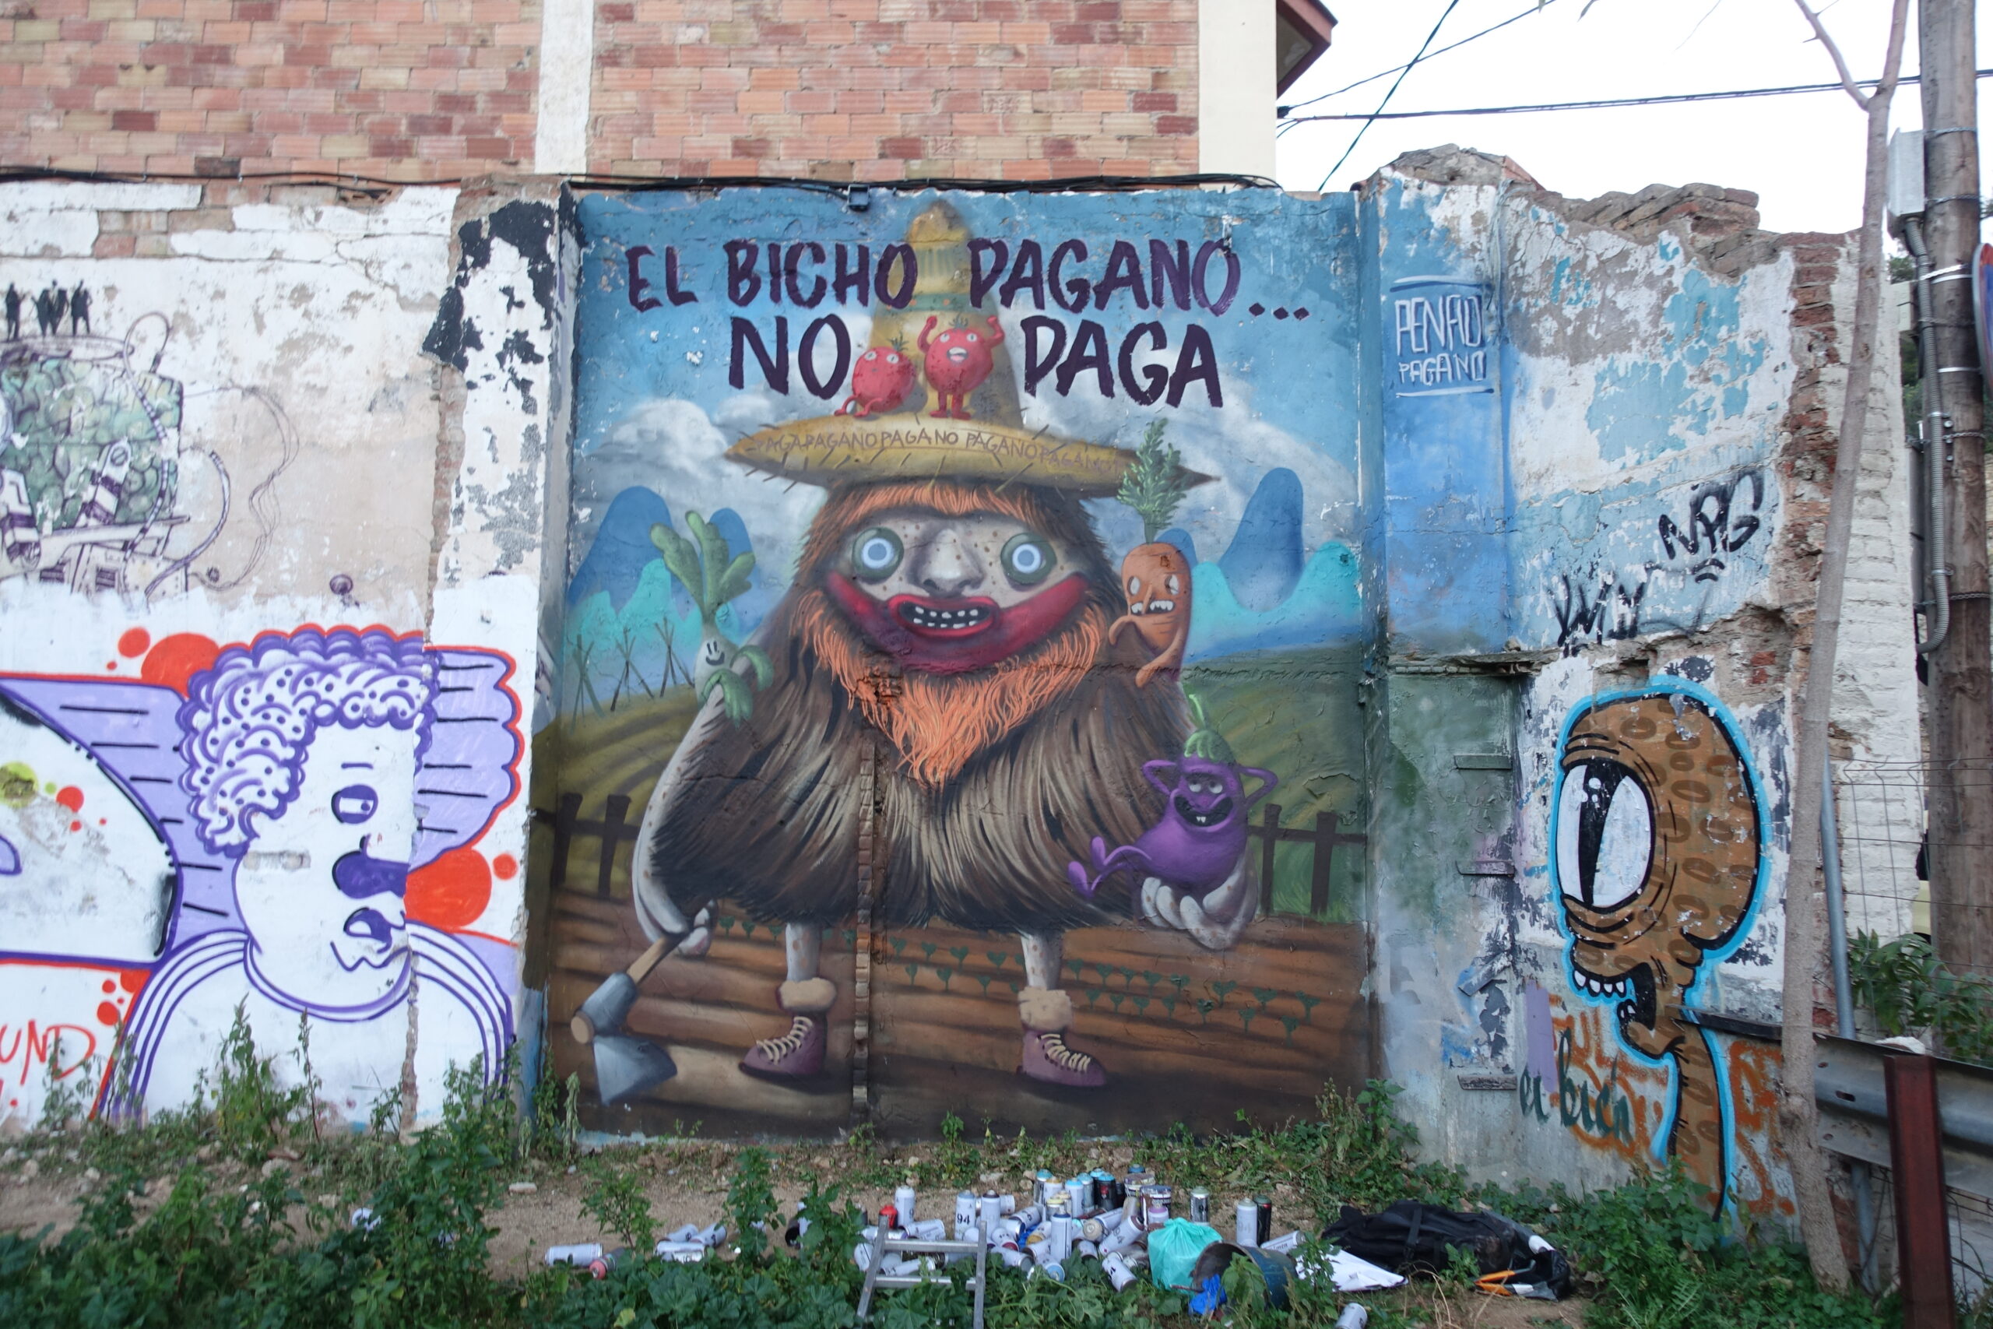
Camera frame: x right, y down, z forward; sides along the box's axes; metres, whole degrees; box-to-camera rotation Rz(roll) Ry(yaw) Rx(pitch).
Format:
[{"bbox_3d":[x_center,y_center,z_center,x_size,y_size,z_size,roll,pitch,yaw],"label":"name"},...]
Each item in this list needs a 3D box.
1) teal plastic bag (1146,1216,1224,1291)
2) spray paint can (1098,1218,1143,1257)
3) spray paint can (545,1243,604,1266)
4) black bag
[{"bbox_3d":[0.603,1.856,4.200,0.240,0.190,0.210,0,-6,6],"label":"teal plastic bag"},{"bbox_3d":[0.412,1.884,4.380,0.187,0.065,0.065,-42,0,18],"label":"spray paint can"},{"bbox_3d":[-1.405,1.962,4.420,0.185,0.065,0.065,2,-6,-12],"label":"spray paint can"},{"bbox_3d":[1.485,1.904,4.410,0.770,0.170,0.410,-1,-6,20],"label":"black bag"}]

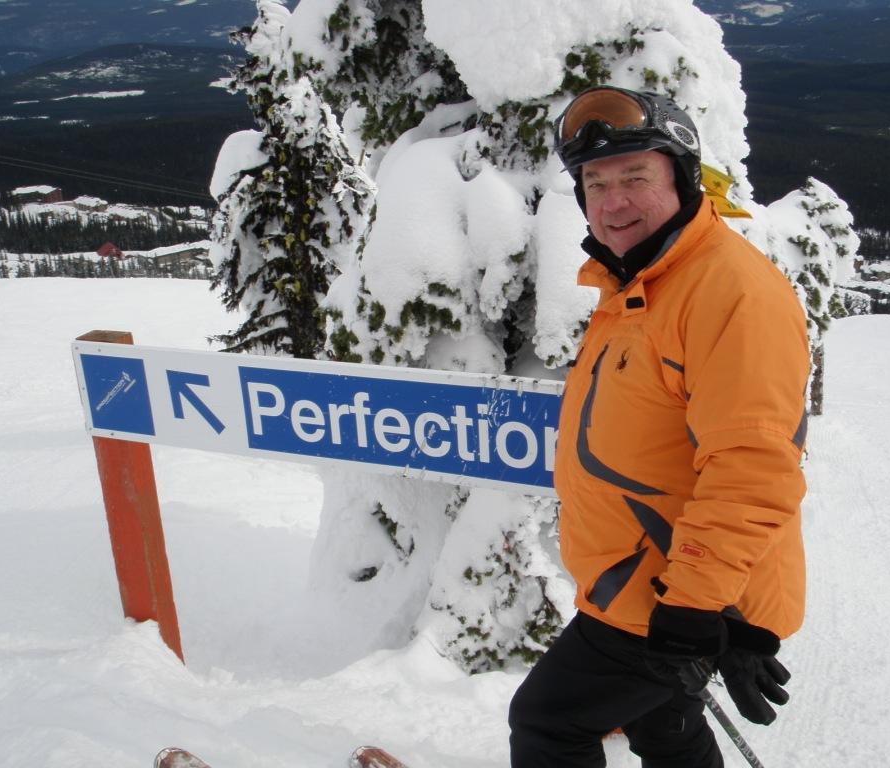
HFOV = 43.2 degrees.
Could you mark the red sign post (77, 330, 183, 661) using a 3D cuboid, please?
[{"bbox_3d":[-0.963,0.374,3.462,0.131,1.085,0.091,5,21,25],"label":"red sign post"}]

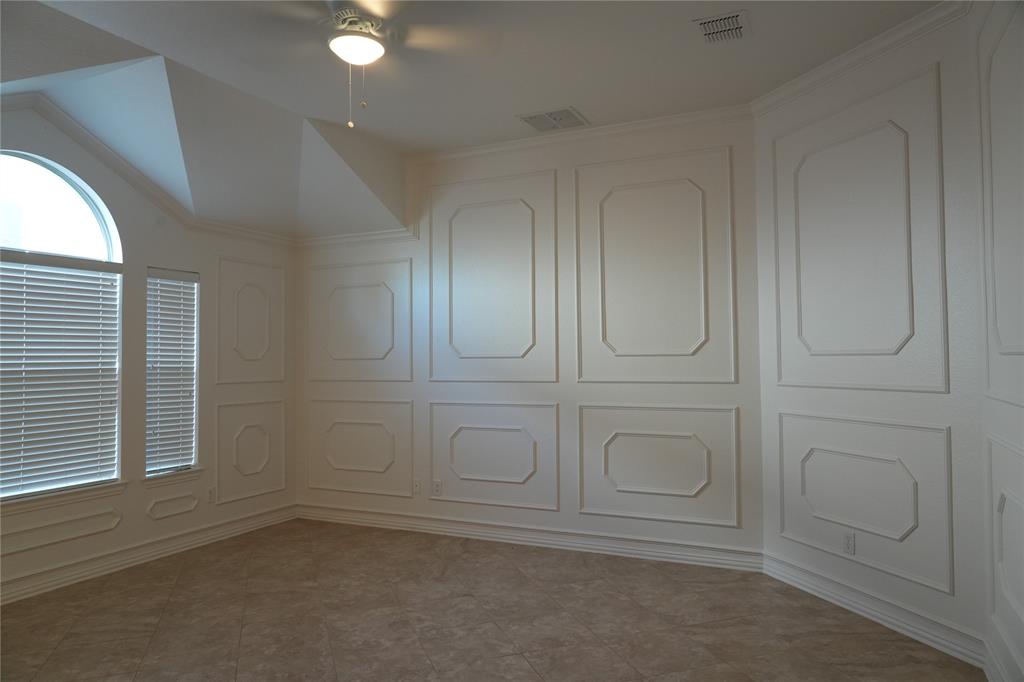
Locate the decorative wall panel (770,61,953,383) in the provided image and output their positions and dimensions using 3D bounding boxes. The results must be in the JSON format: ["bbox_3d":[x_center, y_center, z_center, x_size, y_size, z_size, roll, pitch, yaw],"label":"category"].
[{"bbox_3d":[1.816,-0.511,3.710,0.030,1.543,1.132,0,-2,-19],"label":"decorative wall panel"}]

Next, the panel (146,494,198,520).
[{"bbox_3d":[-2.438,1.199,4.941,0.030,0.138,0.433,-1,-2,26],"label":"panel"}]

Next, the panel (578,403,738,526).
[{"bbox_3d":[0.975,0.836,4.638,1.091,0.762,0.025,-1,-2,25],"label":"panel"}]

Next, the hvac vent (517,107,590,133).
[{"bbox_3d":[0.290,-1.491,4.651,0.400,0.025,0.390,-1,-2,26],"label":"hvac vent"}]

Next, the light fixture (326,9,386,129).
[{"bbox_3d":[-0.674,-1.181,2.967,0.262,0.500,0.262,0,-2,0],"label":"light fixture"}]

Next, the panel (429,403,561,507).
[{"bbox_3d":[-0.161,0.863,5.185,1.108,0.771,0.030,-1,-2,26],"label":"panel"}]

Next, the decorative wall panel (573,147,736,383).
[{"bbox_3d":[0.963,-0.488,4.675,1.091,1.555,0.025,-1,-2,25],"label":"decorative wall panel"}]

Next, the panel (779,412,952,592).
[{"bbox_3d":[1.829,0.806,3.672,0.030,0.764,1.131,0,-2,-19],"label":"panel"}]

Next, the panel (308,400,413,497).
[{"bbox_3d":[-1.292,0.892,5.725,1.084,0.765,0.030,-1,-2,26],"label":"panel"}]

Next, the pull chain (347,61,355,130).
[{"bbox_3d":[-0.687,-1.048,2.910,0.022,0.279,0.022,-1,-2,25],"label":"pull chain"}]

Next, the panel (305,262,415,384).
[{"bbox_3d":[-1.290,-0.152,5.713,1.071,0.981,0.025,-1,-2,25],"label":"panel"}]

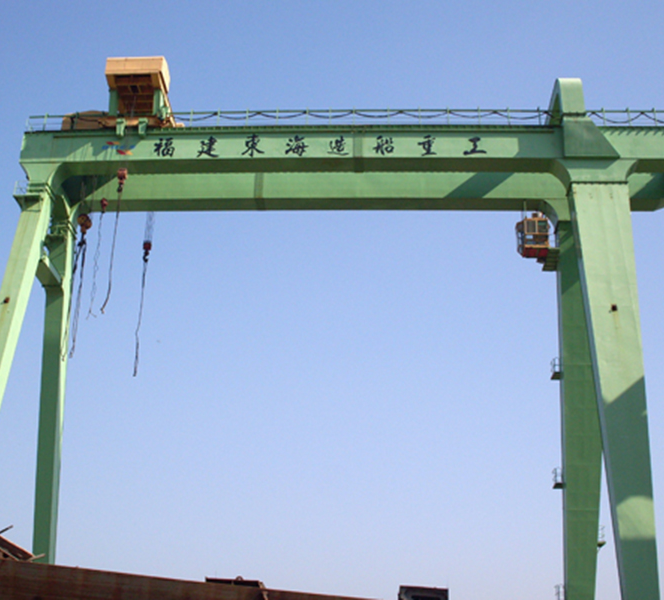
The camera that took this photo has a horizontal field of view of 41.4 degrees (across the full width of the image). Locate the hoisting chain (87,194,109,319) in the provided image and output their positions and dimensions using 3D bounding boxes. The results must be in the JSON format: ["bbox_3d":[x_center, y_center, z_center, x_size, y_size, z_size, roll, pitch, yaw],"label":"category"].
[{"bbox_3d":[-13.972,-2.680,52.742,0.866,8.354,0.450,0,-26,3],"label":"hoisting chain"}]

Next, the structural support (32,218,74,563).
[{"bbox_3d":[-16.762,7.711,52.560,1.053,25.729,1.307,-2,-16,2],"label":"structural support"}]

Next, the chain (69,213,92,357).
[{"bbox_3d":[-15.206,-1.032,51.999,1.053,9.566,0.700,0,-26,3],"label":"chain"}]

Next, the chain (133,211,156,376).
[{"bbox_3d":[-12.020,-0.657,55.644,0.732,11.749,0.500,0,-26,3],"label":"chain"}]

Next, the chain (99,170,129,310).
[{"bbox_3d":[-12.235,-3.496,49.073,0.589,9.393,0.500,0,-26,3],"label":"chain"}]

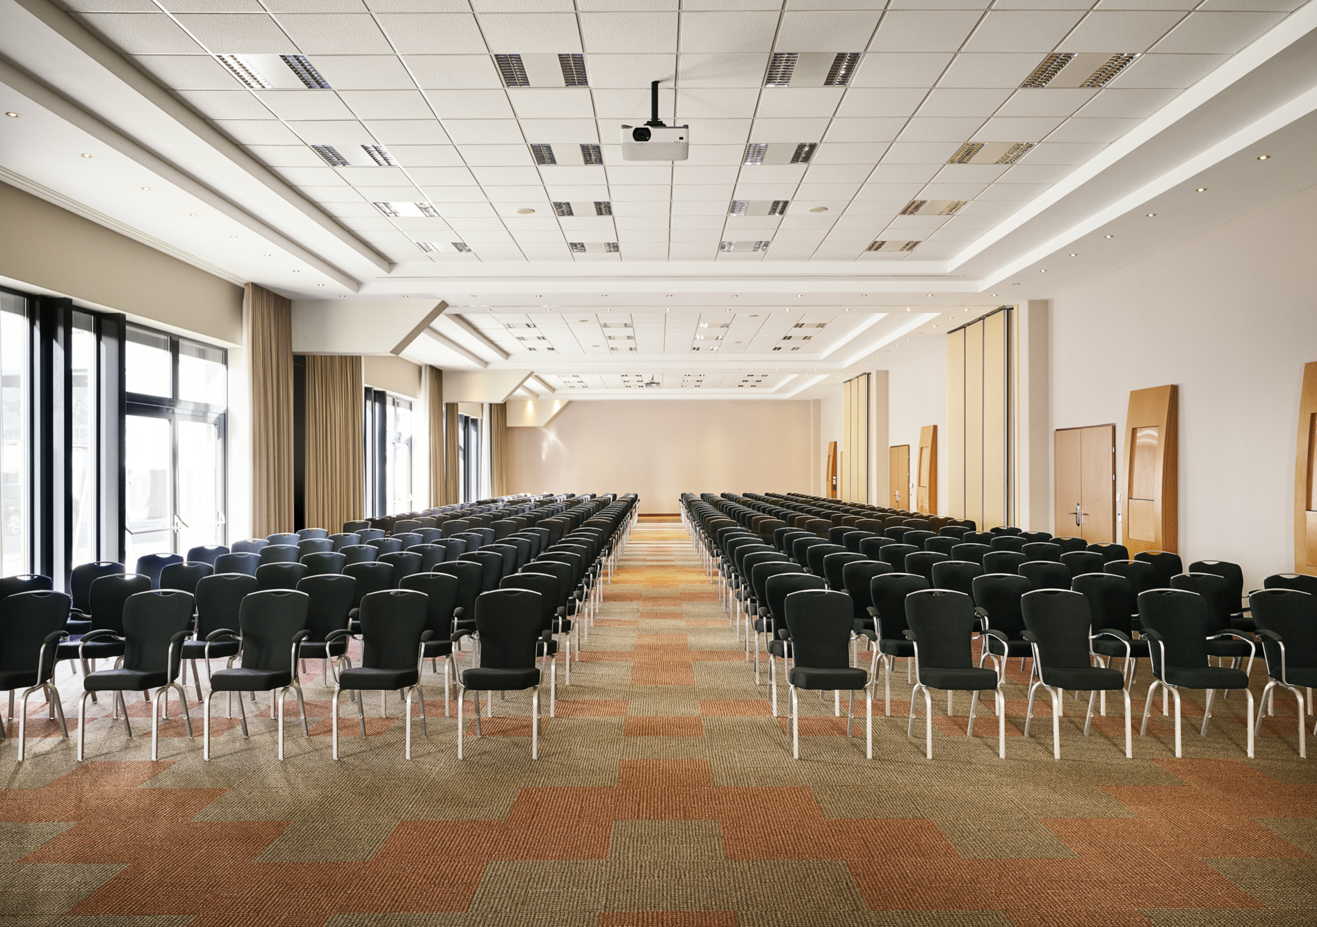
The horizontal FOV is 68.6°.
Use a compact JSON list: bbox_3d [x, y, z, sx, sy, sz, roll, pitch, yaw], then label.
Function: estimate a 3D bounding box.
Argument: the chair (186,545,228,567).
[{"bbox_3d":[-4.590,1.285,9.604,0.575,0.923,0.570,0,-1,0],"label":"chair"}]

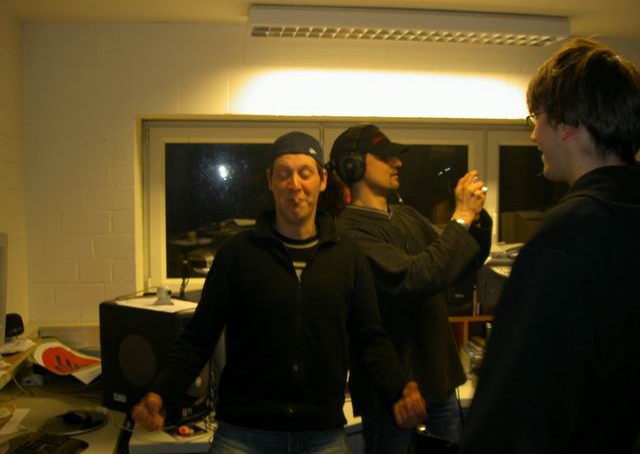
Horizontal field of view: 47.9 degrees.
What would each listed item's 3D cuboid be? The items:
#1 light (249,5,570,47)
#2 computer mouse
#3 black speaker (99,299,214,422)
[{"bbox_3d":[0.426,-0.982,3.558,1.550,0.091,0.290,-1,4,-8],"label":"light"},{"bbox_3d":[-0.932,0.727,2.765,0.102,0.038,0.060,0,4,6],"label":"computer mouse"},{"bbox_3d":[-0.652,0.524,2.909,0.411,0.425,0.225,2,4,32],"label":"black speaker"}]

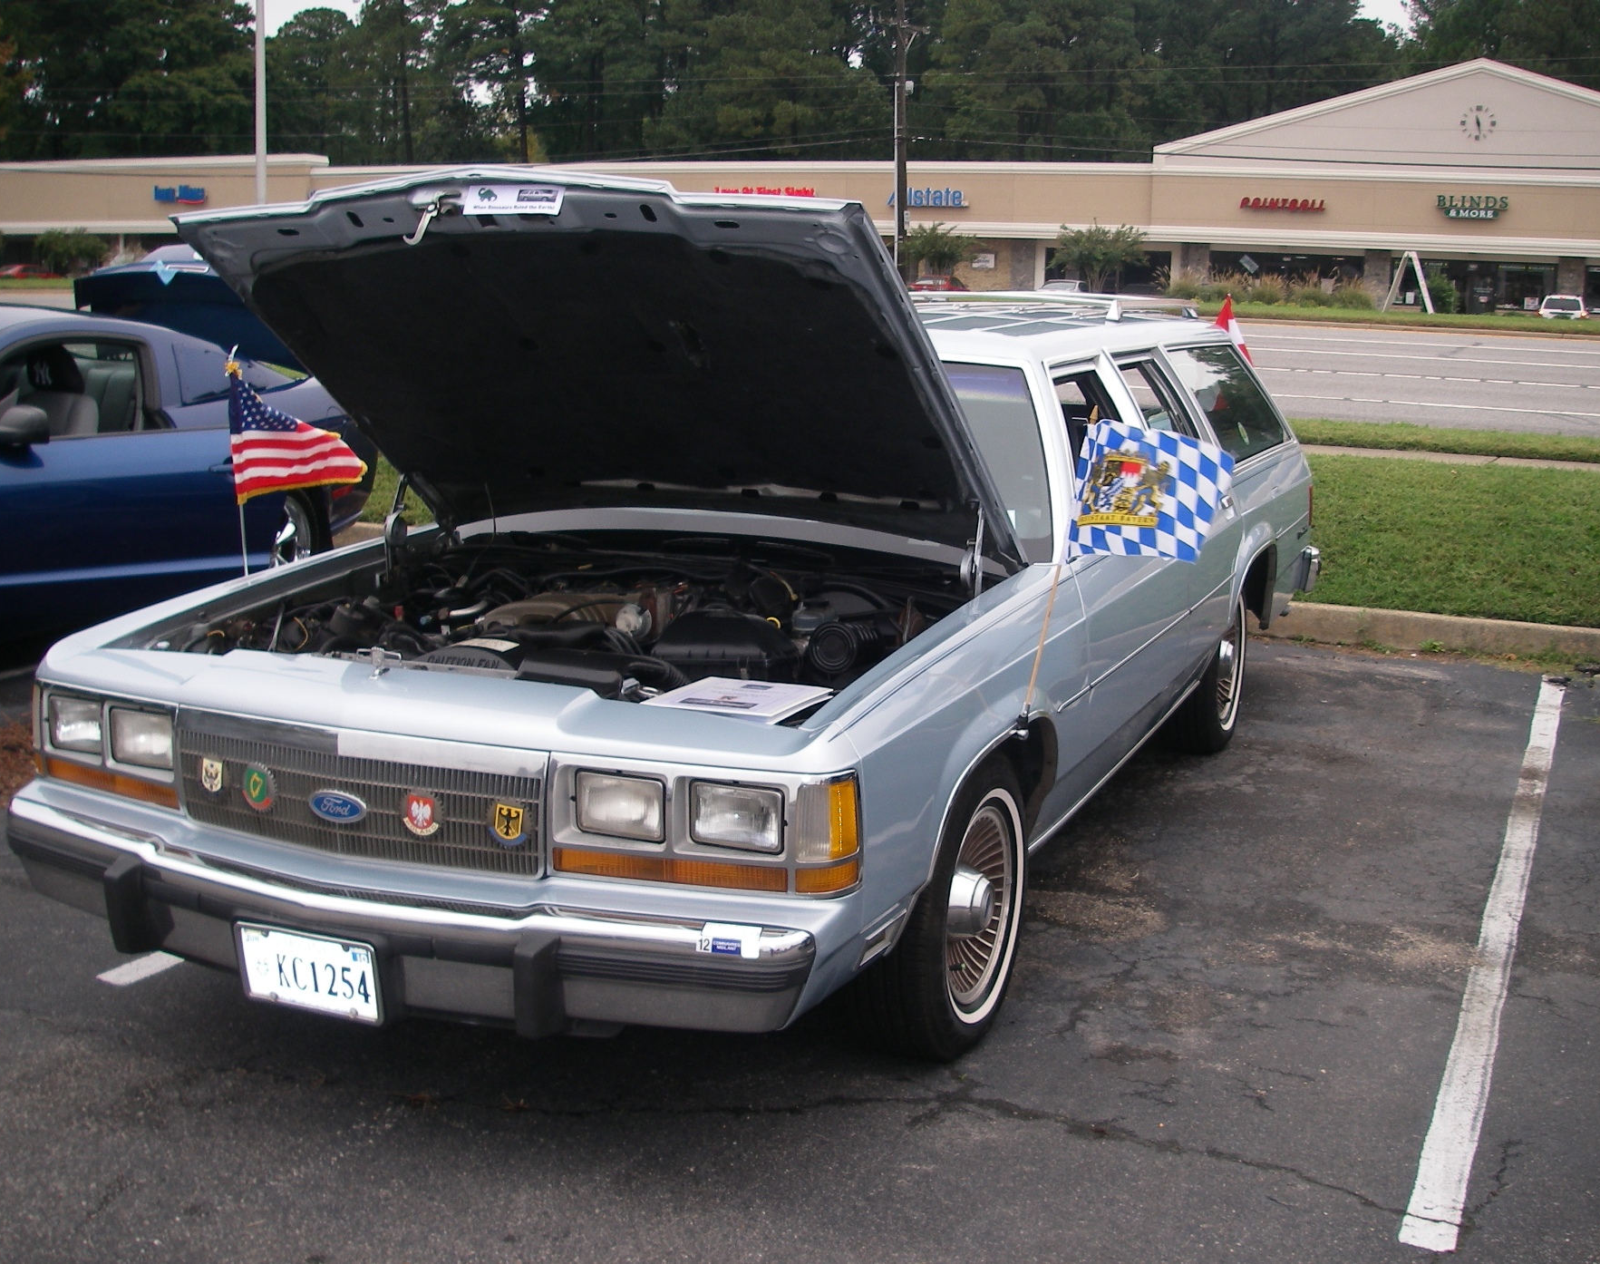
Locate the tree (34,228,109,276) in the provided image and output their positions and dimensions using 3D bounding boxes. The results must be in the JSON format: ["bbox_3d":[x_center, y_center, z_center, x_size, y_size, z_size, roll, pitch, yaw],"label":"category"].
[{"bbox_3d":[-24.445,-12.377,62.000,2.515,2.383,2.389,1,11,0],"label":"tree"}]

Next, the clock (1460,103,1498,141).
[{"bbox_3d":[27.123,-20.355,74.000,1.500,1.500,0.100,4,11,18],"label":"clock"}]

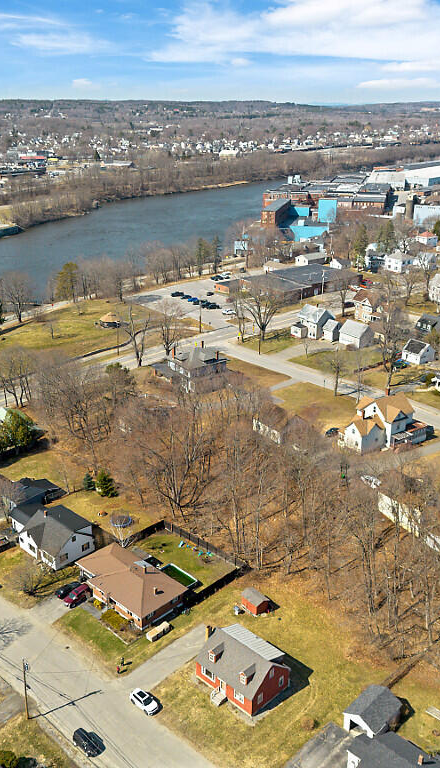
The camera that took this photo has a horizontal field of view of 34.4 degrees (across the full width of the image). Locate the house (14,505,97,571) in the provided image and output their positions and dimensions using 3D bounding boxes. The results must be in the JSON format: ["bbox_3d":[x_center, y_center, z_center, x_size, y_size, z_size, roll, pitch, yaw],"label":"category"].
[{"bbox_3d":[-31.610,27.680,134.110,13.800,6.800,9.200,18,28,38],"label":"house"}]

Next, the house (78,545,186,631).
[{"bbox_3d":[-15.790,33.190,120.280,19.500,4.800,10.300,19,28,38],"label":"house"}]

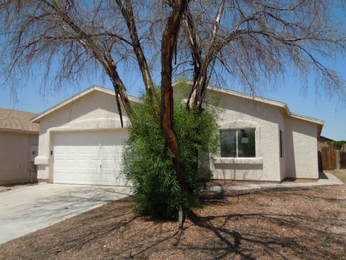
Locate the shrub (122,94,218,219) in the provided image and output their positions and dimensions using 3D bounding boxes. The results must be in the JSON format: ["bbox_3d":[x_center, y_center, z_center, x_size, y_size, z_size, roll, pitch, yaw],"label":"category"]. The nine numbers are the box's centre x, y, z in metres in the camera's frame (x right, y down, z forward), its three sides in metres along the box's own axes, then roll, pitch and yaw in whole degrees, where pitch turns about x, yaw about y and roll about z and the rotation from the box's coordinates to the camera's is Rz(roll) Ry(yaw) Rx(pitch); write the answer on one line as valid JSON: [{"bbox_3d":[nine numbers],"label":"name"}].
[{"bbox_3d":[-0.047,0.532,7.132,2.253,2.797,2.000,0,-6,0],"label":"shrub"}]

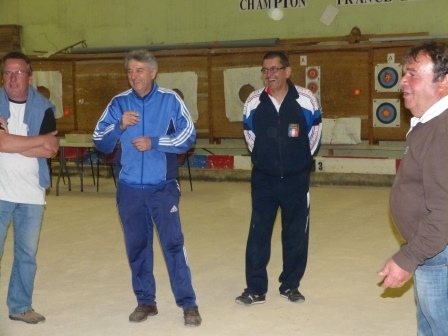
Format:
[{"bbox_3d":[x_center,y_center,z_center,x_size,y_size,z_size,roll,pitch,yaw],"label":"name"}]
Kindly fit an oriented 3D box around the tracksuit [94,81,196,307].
[{"bbox_3d":[-0.504,0.166,5.283,0.620,1.430,0.370,0,6,14],"label":"tracksuit"}]

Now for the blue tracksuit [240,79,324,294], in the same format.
[{"bbox_3d":[0.402,0.127,5.695,0.550,1.460,0.340,0,5,8],"label":"blue tracksuit"}]

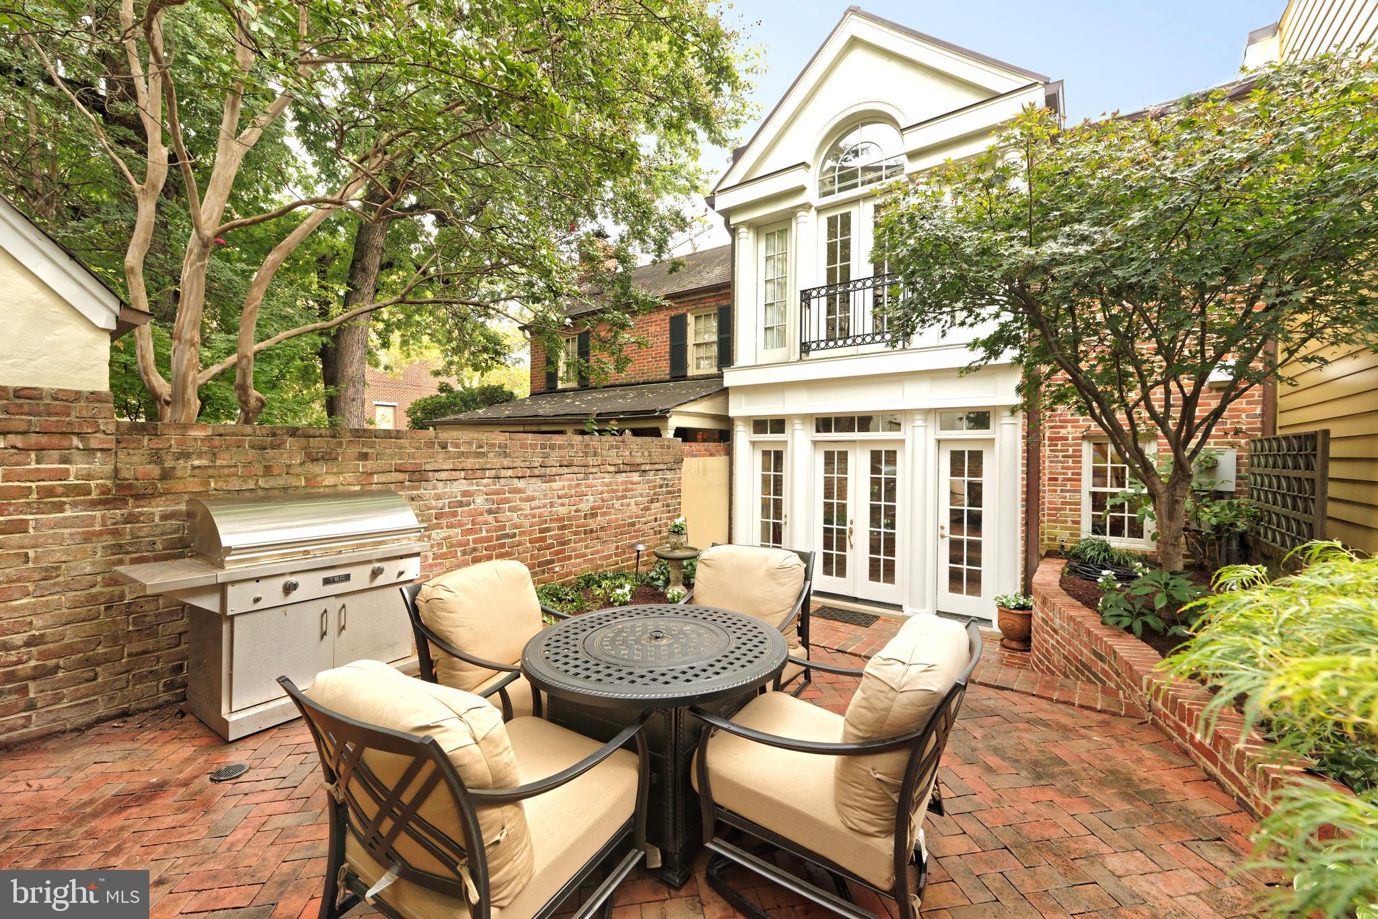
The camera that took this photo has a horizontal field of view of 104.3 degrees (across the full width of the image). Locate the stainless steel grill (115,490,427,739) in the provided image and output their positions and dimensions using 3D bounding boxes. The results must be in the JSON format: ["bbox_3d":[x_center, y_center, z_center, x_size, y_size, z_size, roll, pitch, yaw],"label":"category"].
[{"bbox_3d":[-2.568,0.893,3.490,0.745,1.325,1.474,1,1,37],"label":"stainless steel grill"}]

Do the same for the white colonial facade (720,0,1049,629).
[{"bbox_3d":[2.122,-1.802,6.698,4.050,7.060,0.800,1,1,37],"label":"white colonial facade"}]

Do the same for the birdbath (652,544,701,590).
[{"bbox_3d":[-0.137,1.223,5.895,0.520,0.490,0.520,0,1,0],"label":"birdbath"}]

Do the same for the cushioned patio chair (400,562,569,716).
[{"bbox_3d":[-0.928,1.103,2.830,0.800,0.930,0.720,1,1,30],"label":"cushioned patio chair"}]

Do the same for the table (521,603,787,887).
[{"bbox_3d":[-0.124,1.200,2.453,1.176,0.745,1.176,1,1,37],"label":"table"}]

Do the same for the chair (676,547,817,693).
[{"bbox_3d":[0.330,1.087,3.373,0.720,0.930,0.800,1,1,26],"label":"chair"}]

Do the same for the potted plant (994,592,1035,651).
[{"bbox_3d":[3.218,1.554,5.290,0.390,0.560,0.390,1,1,37],"label":"potted plant"}]

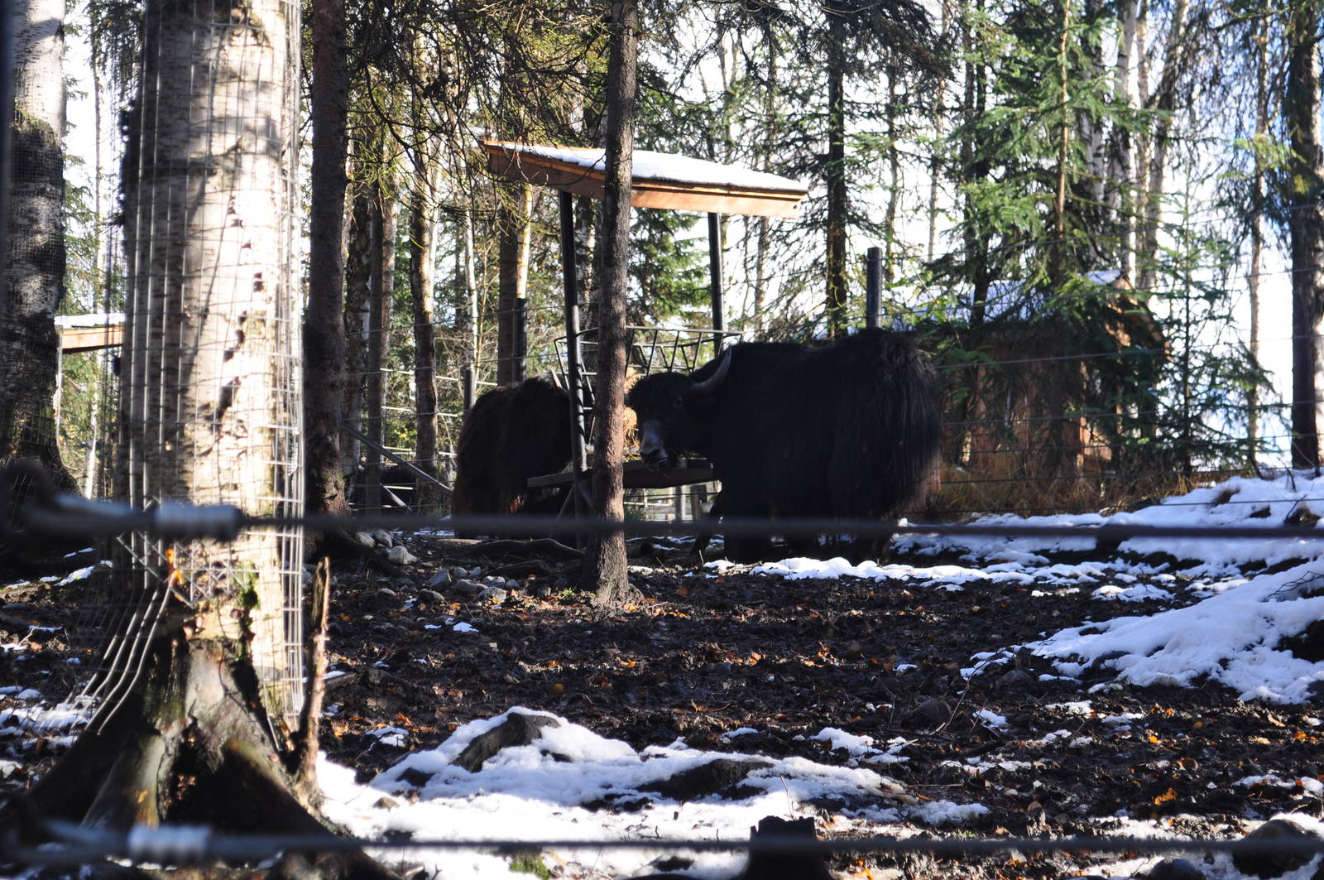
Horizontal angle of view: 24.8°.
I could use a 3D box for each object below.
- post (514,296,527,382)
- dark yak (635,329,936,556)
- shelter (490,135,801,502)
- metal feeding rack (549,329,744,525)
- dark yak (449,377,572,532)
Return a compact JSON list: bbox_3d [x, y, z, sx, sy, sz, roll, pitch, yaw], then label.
[{"bbox_3d":[-1.165,-0.260,25.000,0.095,1.870,0.095,0,-1,0],"label":"post"},{"bbox_3d":[0.770,0.035,19.000,1.900,1.460,0.850,-1,-1,33],"label":"dark yak"},{"bbox_3d":[-0.095,-0.700,20.290,1.540,2.840,1.580,0,-6,-35],"label":"shelter"},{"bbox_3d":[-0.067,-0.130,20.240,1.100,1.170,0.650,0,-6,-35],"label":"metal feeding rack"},{"bbox_3d":[-0.900,0.120,21.200,0.650,1.140,1.500,0,-1,-30],"label":"dark yak"}]

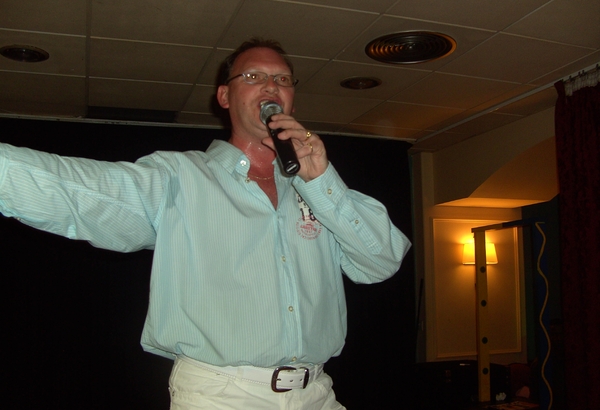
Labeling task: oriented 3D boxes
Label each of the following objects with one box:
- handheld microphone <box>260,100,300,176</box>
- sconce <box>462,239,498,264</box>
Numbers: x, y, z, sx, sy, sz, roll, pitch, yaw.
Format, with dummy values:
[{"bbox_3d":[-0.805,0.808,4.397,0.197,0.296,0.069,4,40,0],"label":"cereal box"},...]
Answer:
[{"bbox_3d":[-0.042,-0.146,1.363,0.051,0.207,0.051,-20,-41,0],"label":"handheld microphone"},{"bbox_3d":[1.592,0.420,5.550,0.320,0.190,0.150,2,-8,-18],"label":"sconce"}]

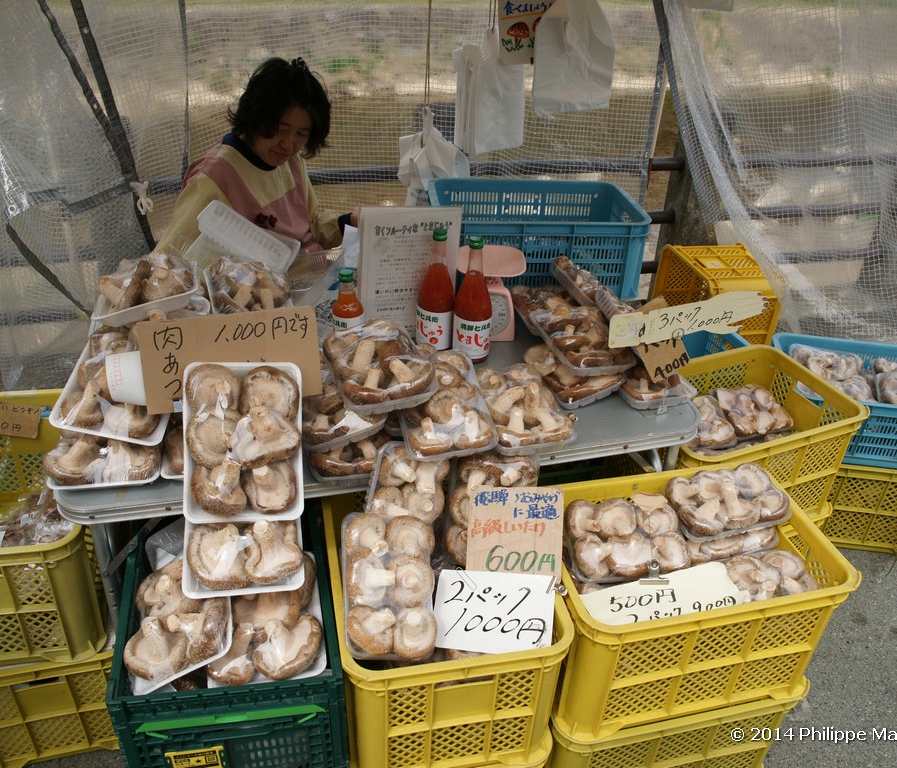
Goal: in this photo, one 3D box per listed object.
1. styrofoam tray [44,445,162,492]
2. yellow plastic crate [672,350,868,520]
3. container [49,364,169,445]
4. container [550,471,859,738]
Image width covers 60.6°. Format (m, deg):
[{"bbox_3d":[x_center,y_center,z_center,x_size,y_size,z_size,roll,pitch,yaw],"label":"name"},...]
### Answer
[{"bbox_3d":[-0.606,0.095,1.400,0.187,0.070,0.240,-4,33,-10],"label":"styrofoam tray"},{"bbox_3d":[0.644,0.158,1.827,0.520,0.303,0.363,-12,35,-21],"label":"yellow plastic crate"},{"bbox_3d":[-0.585,-0.004,1.390,0.187,0.068,0.245,12,46,-10],"label":"container"},{"bbox_3d":[0.429,0.409,1.489,0.520,0.303,0.363,-6,33,-12],"label":"container"}]

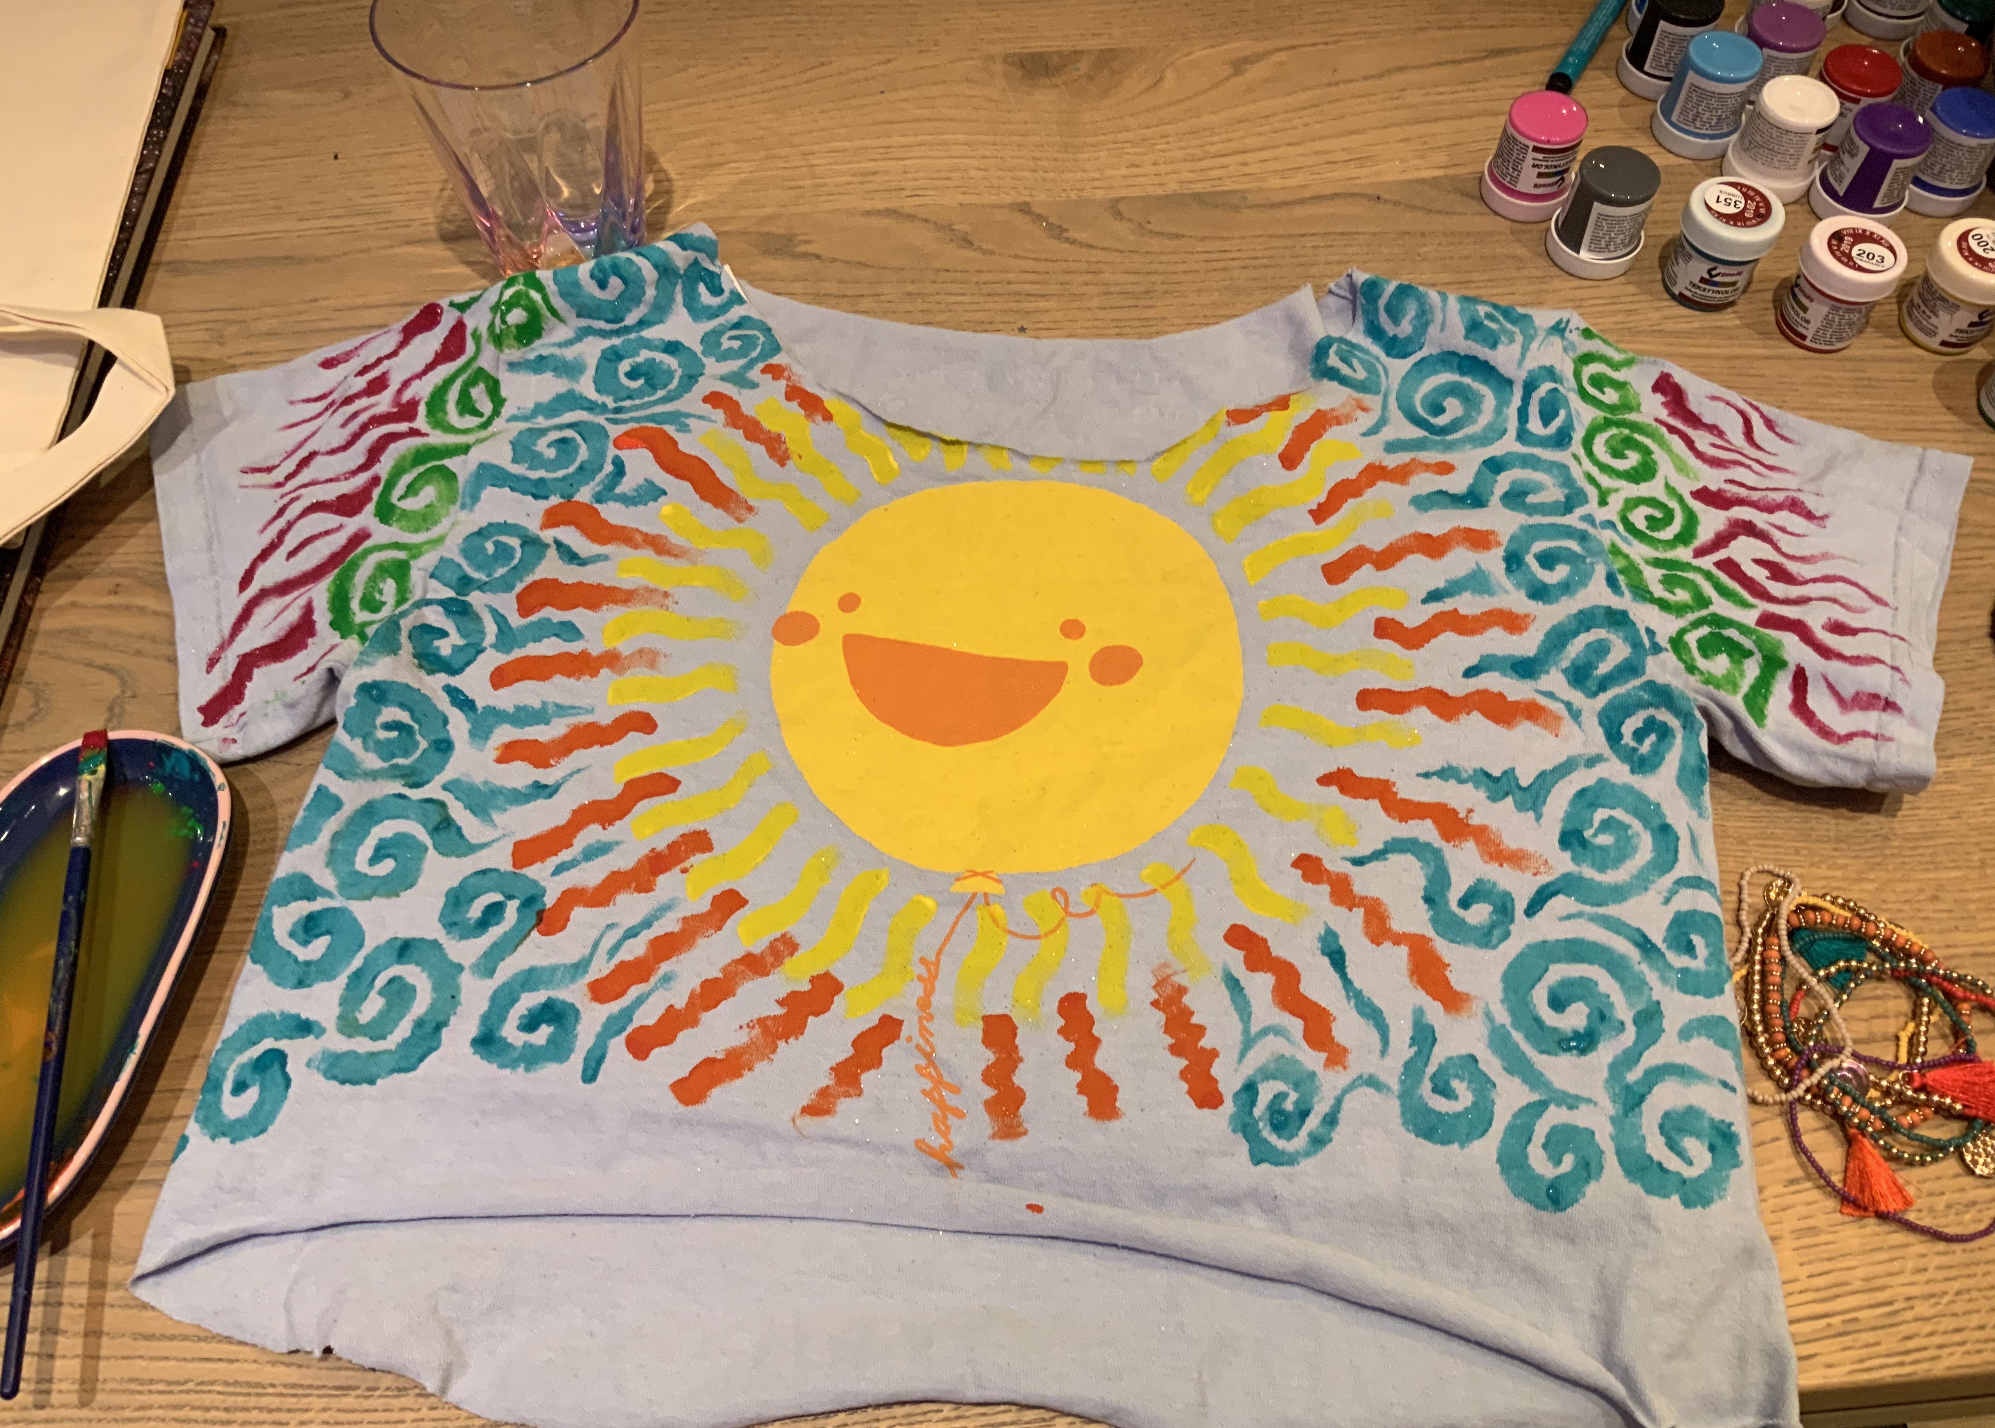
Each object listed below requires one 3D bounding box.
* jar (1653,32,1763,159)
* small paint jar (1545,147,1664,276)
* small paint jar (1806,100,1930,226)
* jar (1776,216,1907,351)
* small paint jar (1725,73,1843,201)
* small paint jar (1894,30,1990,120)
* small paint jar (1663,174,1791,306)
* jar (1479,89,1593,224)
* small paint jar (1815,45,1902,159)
[{"bbox_3d":[0.374,-0.325,0.877,0.045,0.047,0.045,0,59,0],"label":"jar"},{"bbox_3d":[0.303,-0.250,0.833,0.045,0.047,0.045,0,59,0],"label":"small paint jar"},{"bbox_3d":[0.445,-0.278,0.849,0.045,0.047,0.045,0,59,0],"label":"small paint jar"},{"bbox_3d":[0.406,-0.206,0.806,0.045,0.047,0.045,2,59,1],"label":"jar"},{"bbox_3d":[0.403,-0.295,0.859,0.045,0.047,0.045,0,59,0],"label":"small paint jar"},{"bbox_3d":[0.490,-0.325,0.877,0.045,0.047,0.045,0,59,0],"label":"small paint jar"},{"bbox_3d":[0.355,-0.229,0.820,0.045,0.047,0.045,0,59,0],"label":"small paint jar"},{"bbox_3d":[0.275,-0.285,0.854,0.045,0.047,0.045,0,59,0],"label":"jar"},{"bbox_3d":[0.441,-0.315,0.871,0.045,0.047,0.045,0,59,0],"label":"small paint jar"}]

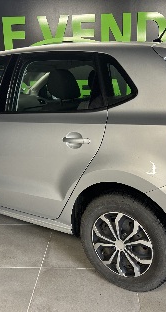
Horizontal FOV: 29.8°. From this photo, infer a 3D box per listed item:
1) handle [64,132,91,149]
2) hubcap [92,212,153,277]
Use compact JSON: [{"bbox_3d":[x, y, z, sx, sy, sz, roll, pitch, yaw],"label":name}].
[{"bbox_3d":[-0.036,-0.084,1.734,0.195,0.090,0.055,9,18,34],"label":"handle"},{"bbox_3d":[0.243,0.491,1.796,0.388,0.388,0.135,9,18,34],"label":"hubcap"}]

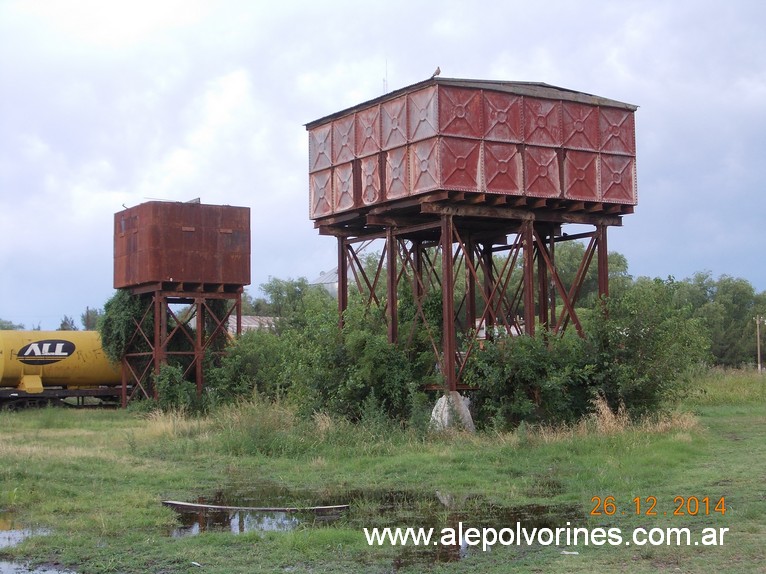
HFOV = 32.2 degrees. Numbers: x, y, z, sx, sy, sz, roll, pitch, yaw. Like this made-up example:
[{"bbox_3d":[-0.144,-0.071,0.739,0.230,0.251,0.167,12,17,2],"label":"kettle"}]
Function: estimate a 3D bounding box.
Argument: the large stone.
[{"bbox_3d":[1.618,2.956,31.149,0.900,1.035,0.900,2,-5,-32],"label":"large stone"}]

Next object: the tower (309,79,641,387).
[{"bbox_3d":[2.271,-1.030,34.610,6.250,7.506,6.250,2,-5,-32],"label":"tower"}]

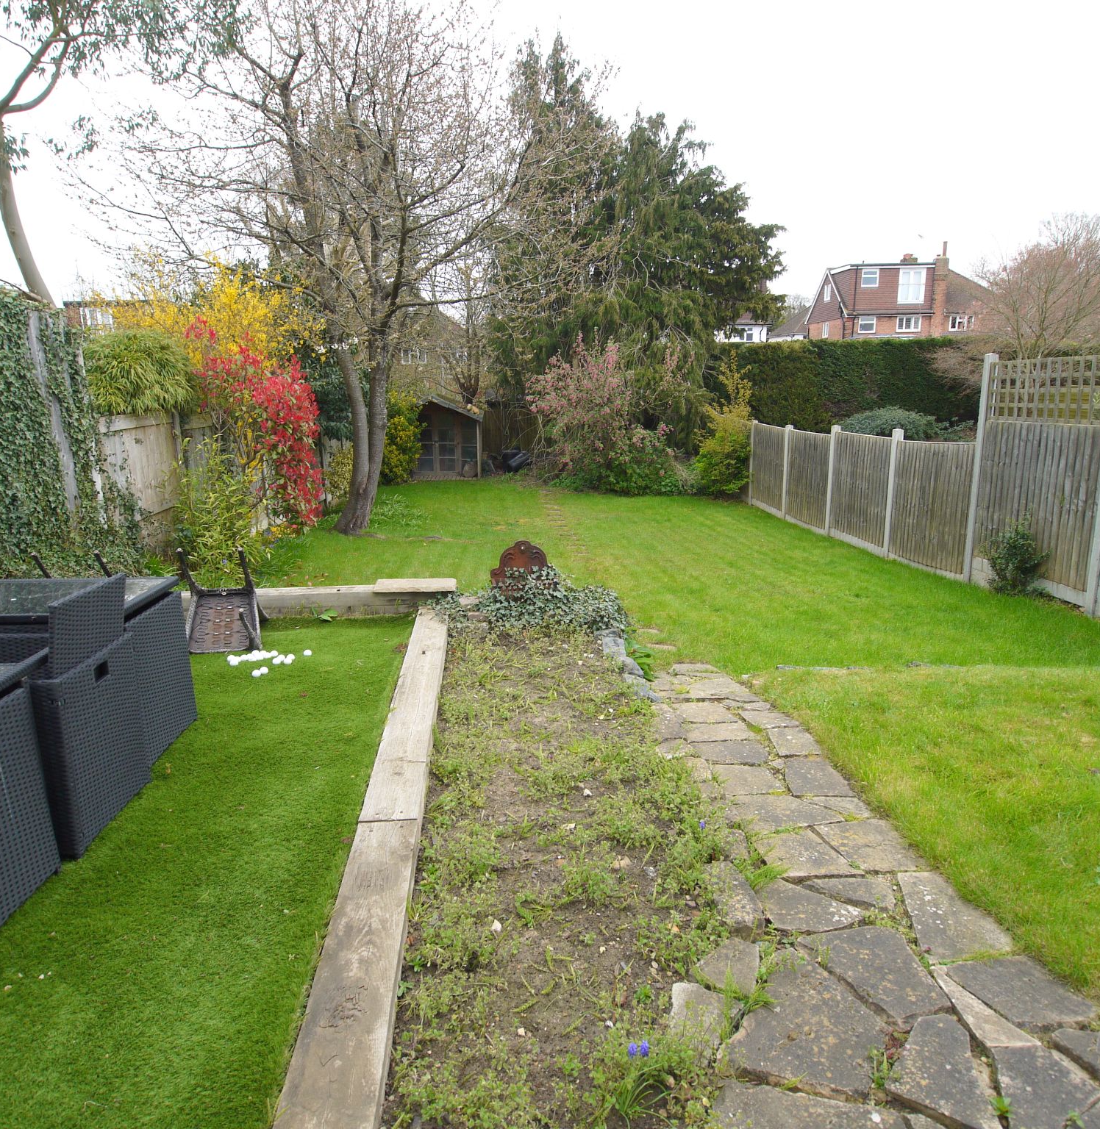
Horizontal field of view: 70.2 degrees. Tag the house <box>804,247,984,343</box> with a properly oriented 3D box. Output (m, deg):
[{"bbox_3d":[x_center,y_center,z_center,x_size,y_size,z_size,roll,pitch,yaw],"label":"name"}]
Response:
[{"bbox_3d":[22.959,-15.302,50.824,10.800,9.098,8.200,-2,12,-2],"label":"house"}]

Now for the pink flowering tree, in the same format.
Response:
[{"bbox_3d":[1.350,-3.564,18.673,3.562,3.556,3.200,-1,12,0],"label":"pink flowering tree"}]

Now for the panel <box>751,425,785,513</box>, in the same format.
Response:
[{"bbox_3d":[4.370,-1.938,15.560,0.070,1.599,1.830,-2,12,-5],"label":"panel"}]

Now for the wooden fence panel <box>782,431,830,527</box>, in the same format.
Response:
[{"bbox_3d":[4.538,-1.512,13.716,0.070,1.579,1.830,-2,12,-5],"label":"wooden fence panel"}]

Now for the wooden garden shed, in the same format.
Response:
[{"bbox_3d":[-2.992,-3.473,21.227,2.600,2.119,2.200,-2,12,-4],"label":"wooden garden shed"}]

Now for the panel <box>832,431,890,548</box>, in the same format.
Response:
[{"bbox_3d":[4.705,-1.166,11.855,0.070,1.587,1.830,-2,12,-5],"label":"panel"}]

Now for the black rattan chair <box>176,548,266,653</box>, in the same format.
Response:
[{"bbox_3d":[-2.222,0.316,5.323,0.460,0.530,0.820,-2,-33,-2],"label":"black rattan chair"}]

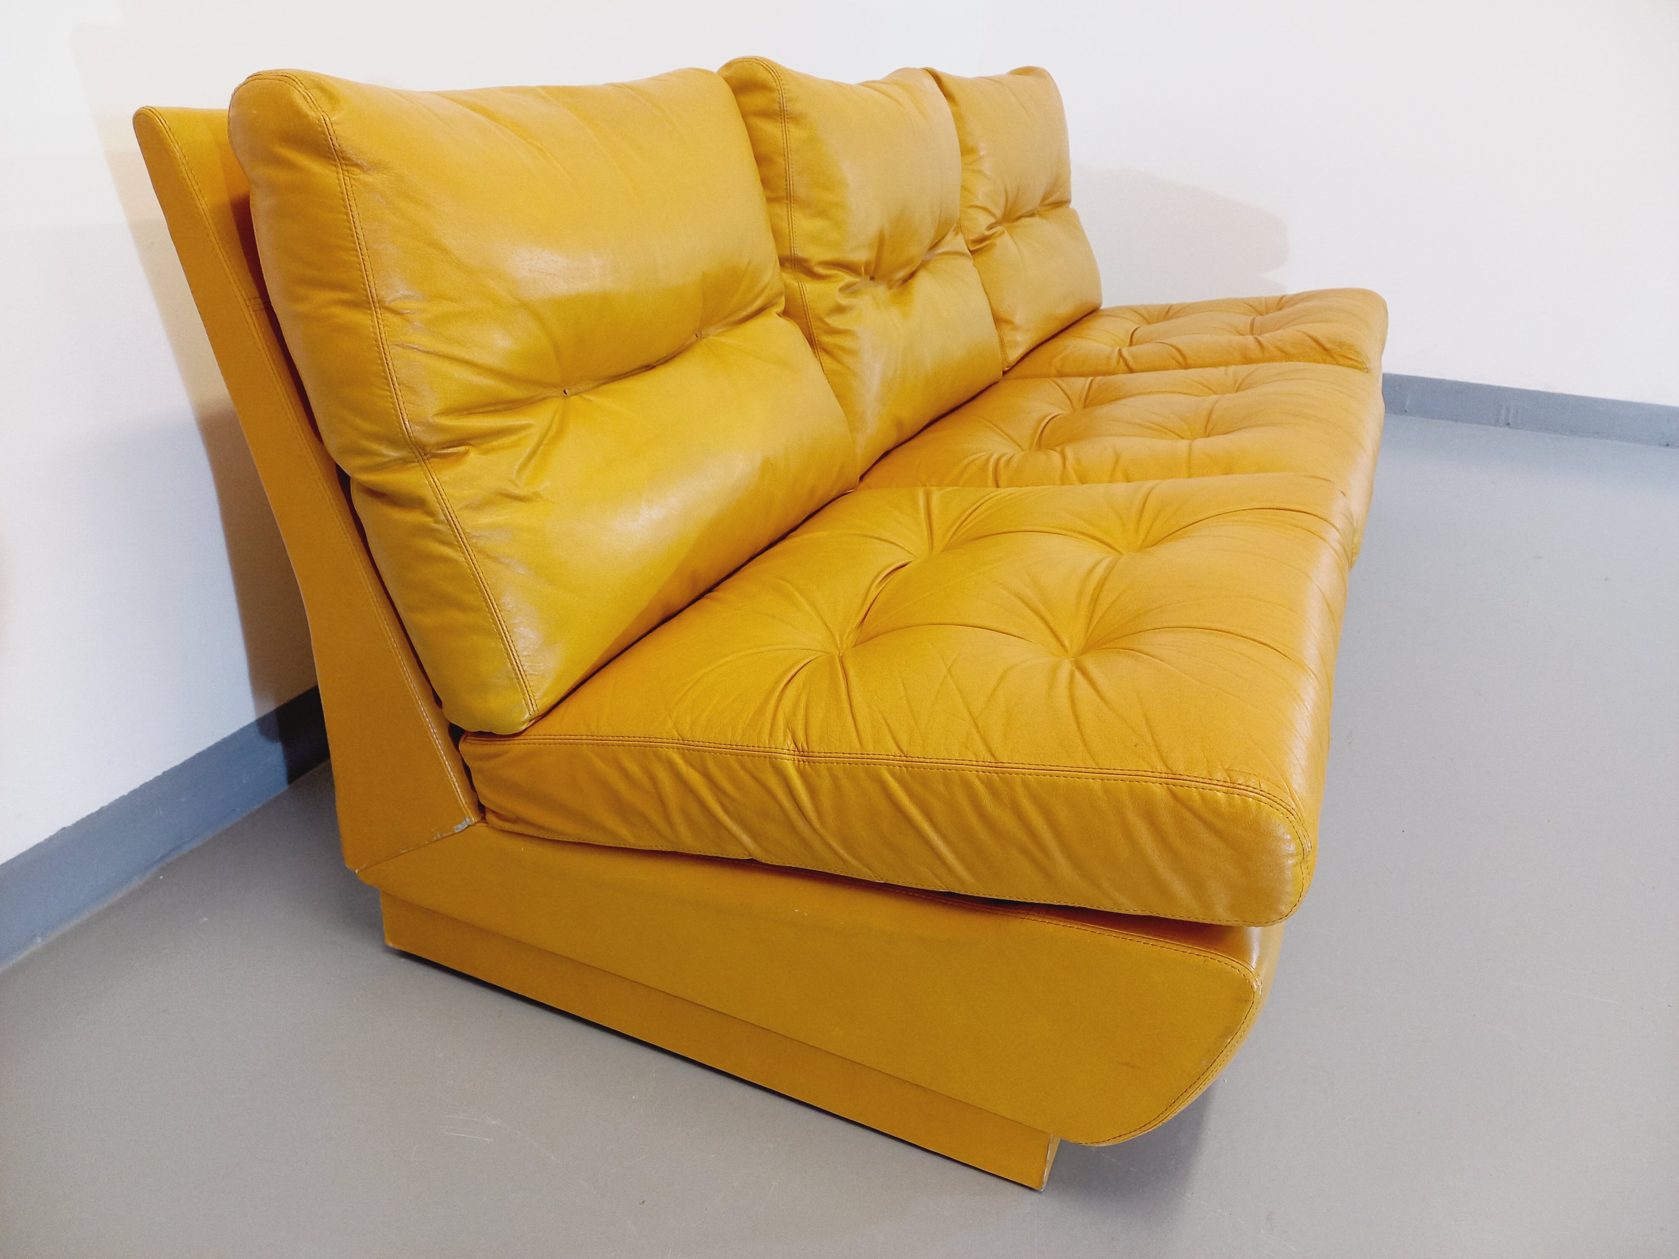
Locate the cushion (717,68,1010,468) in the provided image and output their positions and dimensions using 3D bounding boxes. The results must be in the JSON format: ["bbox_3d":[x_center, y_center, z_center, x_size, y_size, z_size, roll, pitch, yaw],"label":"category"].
[{"bbox_3d":[0.043,-0.505,1.657,0.134,0.503,0.599,-2,22,28],"label":"cushion"}]

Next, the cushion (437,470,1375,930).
[{"bbox_3d":[0.109,0.017,1.126,0.671,0.117,0.612,1,24,26],"label":"cushion"}]

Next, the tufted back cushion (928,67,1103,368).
[{"bbox_3d":[0.295,-0.737,2.156,0.134,0.503,0.595,-2,22,28],"label":"tufted back cushion"}]

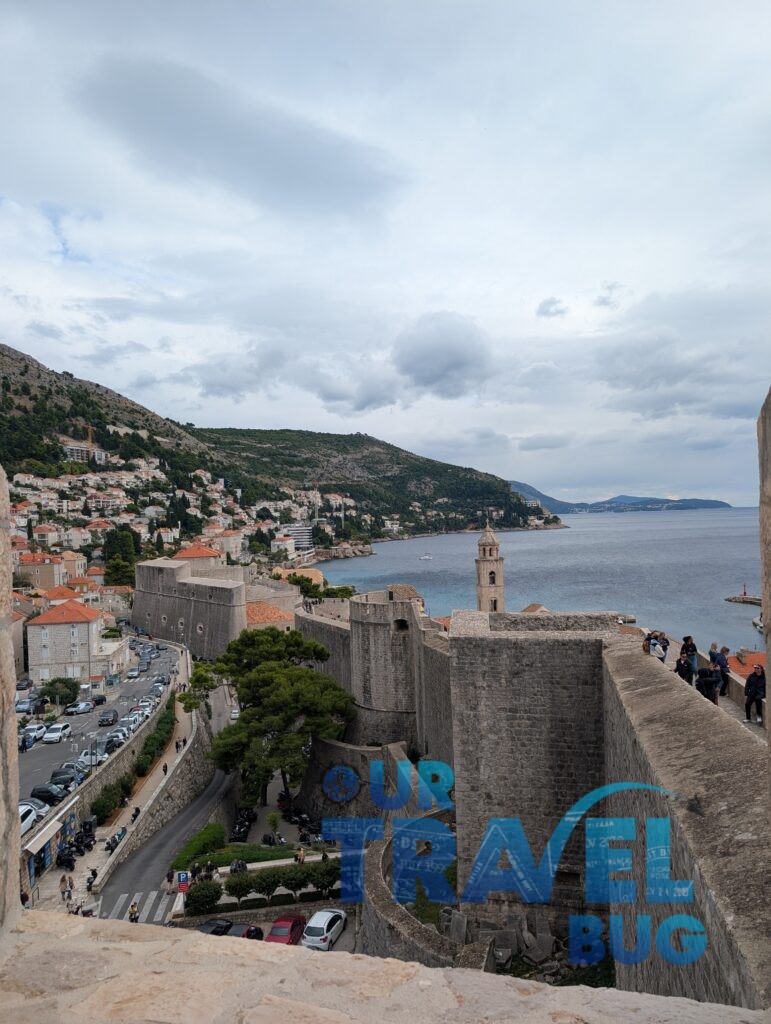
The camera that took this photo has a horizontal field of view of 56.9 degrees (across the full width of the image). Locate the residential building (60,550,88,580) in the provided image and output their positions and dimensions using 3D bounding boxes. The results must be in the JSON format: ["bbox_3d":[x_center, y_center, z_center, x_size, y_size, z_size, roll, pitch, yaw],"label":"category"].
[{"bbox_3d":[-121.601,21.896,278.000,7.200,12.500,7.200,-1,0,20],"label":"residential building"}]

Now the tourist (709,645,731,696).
[{"bbox_3d":[11.633,5.514,24.580,0.600,1.680,0.520,-2,0,-6],"label":"tourist"}]

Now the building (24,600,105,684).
[{"bbox_3d":[-55.400,21.950,123.700,10.100,13.000,11.000,-1,0,-12],"label":"building"}]

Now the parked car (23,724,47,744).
[{"bbox_3d":[-42.497,26.756,85.500,1.800,1.520,4.250,-1,0,-2],"label":"parked car"}]

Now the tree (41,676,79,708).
[{"bbox_3d":[-46.238,25.712,101.000,5.000,4.600,4.900,-1,0,0],"label":"tree"}]

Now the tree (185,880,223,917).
[{"bbox_3d":[-12.671,26.908,49.500,2.450,2.350,2.450,-1,0,0],"label":"tree"}]

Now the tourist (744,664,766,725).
[{"bbox_3d":[10.668,5.242,20.500,0.600,1.660,0.450,-1,0,31],"label":"tourist"}]

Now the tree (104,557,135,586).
[{"bbox_3d":[-84.177,19.778,225.000,9.300,11.000,9.000,-1,0,0],"label":"tree"}]

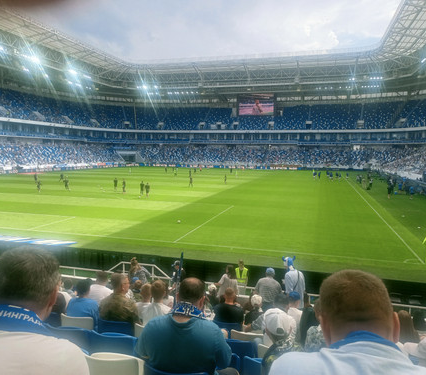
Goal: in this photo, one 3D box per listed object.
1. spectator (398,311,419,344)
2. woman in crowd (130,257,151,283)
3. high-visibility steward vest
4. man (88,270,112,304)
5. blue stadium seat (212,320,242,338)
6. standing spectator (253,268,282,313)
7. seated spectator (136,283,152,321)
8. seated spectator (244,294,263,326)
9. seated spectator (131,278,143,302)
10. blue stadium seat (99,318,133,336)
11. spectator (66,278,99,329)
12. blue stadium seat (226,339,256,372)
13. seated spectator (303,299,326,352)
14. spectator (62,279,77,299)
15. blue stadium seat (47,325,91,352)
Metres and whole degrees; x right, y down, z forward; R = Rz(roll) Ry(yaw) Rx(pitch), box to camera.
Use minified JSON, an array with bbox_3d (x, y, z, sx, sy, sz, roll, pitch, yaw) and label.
[{"bbox_3d":[2.276,1.998,4.917,0.470,1.240,0.750,3,6,15],"label":"spectator"},{"bbox_3d":[-1.557,2.244,8.453,0.500,1.540,0.450,1,5,-1],"label":"woman in crowd"},{"bbox_3d":[1.018,3.109,14.288,0.460,0.600,0.280,3,5,15],"label":"high-visibility steward vest"},{"bbox_3d":[-1.508,1.788,5.954,0.500,1.280,0.750,3,6,15],"label":"man"},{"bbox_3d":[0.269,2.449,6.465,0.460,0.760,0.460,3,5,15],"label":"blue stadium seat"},{"bbox_3d":[1.218,2.634,8.936,0.570,1.740,0.360,3,5,15],"label":"standing spectator"},{"bbox_3d":[-0.923,1.958,5.996,0.420,1.210,0.680,3,5,15],"label":"seated spectator"},{"bbox_3d":[0.664,2.146,6.183,0.500,1.220,0.750,3,6,15],"label":"seated spectator"},{"bbox_3d":[-1.396,2.360,7.913,0.420,1.220,0.650,3,5,15],"label":"seated spectator"},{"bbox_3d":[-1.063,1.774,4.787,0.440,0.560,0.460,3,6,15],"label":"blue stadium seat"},{"bbox_3d":[-1.605,1.730,5.306,0.500,1.170,0.750,3,5,15],"label":"spectator"},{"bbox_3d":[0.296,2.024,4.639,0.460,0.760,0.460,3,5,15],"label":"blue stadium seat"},{"bbox_3d":[1.156,1.713,4.402,0.500,1.260,0.750,3,6,15],"label":"seated spectator"},{"bbox_3d":[-2.362,2.057,7.020,0.450,1.120,0.700,3,6,15],"label":"spectator"},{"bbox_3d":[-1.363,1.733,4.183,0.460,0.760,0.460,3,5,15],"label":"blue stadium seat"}]

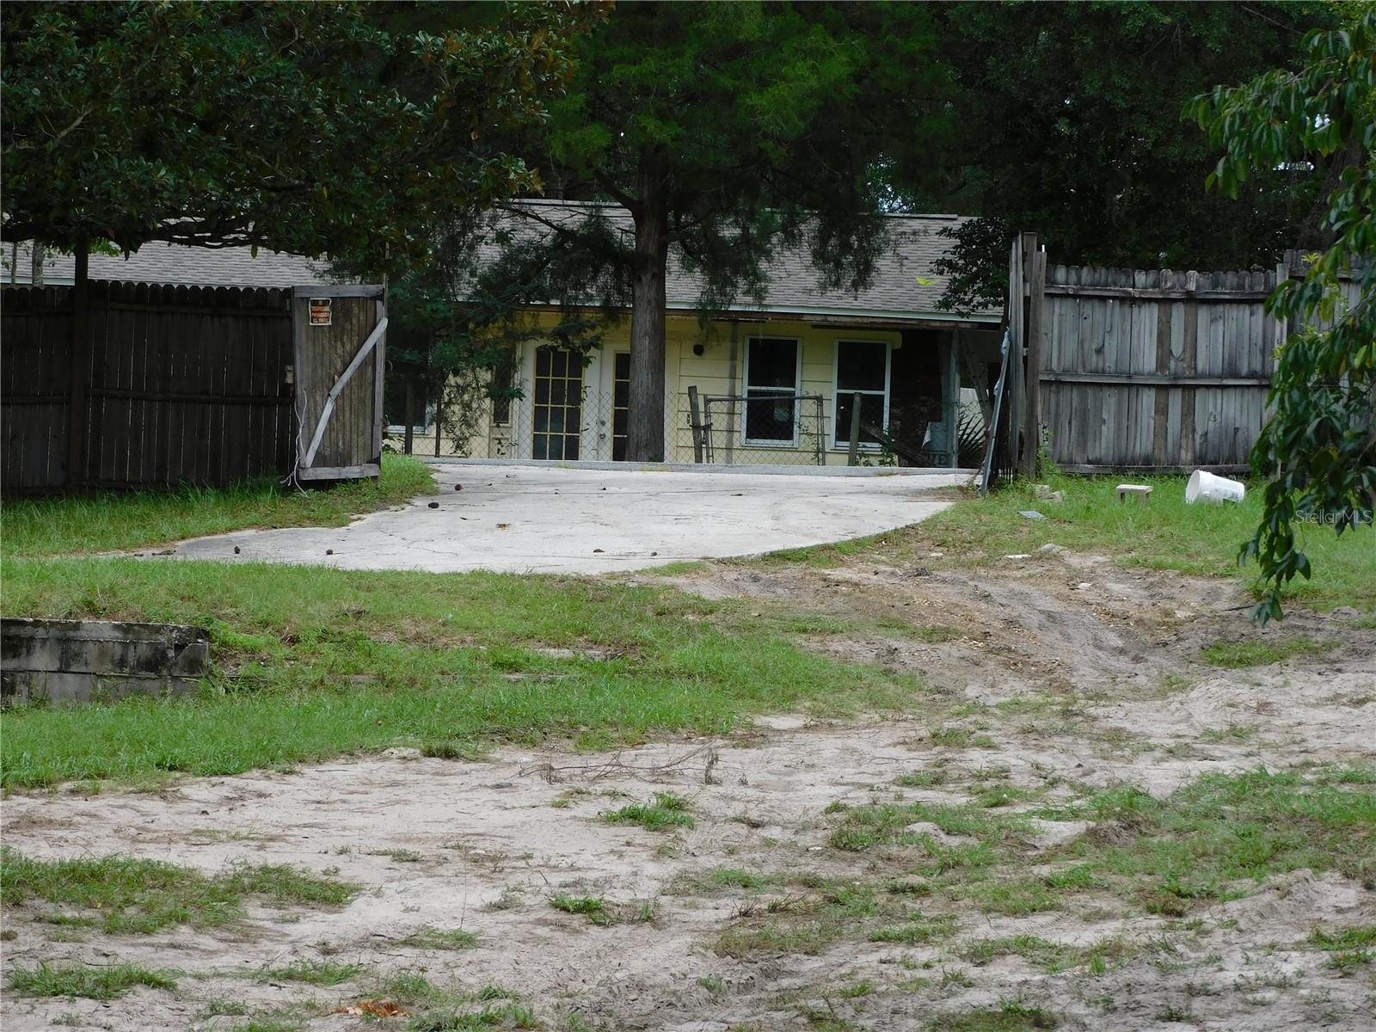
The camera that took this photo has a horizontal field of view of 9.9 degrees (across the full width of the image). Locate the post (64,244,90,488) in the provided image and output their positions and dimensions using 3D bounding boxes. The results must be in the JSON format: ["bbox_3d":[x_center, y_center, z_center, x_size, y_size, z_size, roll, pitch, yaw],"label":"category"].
[{"bbox_3d":[-5.410,-1.344,70.500,0.120,2.250,0.120,2,0,0],"label":"post"}]

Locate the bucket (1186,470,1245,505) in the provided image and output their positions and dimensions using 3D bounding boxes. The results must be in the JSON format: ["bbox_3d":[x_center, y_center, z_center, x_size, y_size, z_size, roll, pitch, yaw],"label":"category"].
[{"bbox_3d":[4.287,-0.192,64.600,0.380,0.305,0.305,14,0,-12],"label":"bucket"}]

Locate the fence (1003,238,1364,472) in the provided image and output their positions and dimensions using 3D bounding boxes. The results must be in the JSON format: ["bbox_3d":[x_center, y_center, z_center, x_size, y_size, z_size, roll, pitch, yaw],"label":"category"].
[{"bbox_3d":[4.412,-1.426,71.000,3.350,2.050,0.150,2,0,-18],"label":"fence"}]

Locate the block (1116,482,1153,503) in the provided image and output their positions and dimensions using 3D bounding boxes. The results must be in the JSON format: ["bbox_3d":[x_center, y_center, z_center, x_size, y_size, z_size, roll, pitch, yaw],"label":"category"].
[{"bbox_3d":[3.669,-0.146,65.300,0.280,0.200,0.200,2,0,13],"label":"block"}]

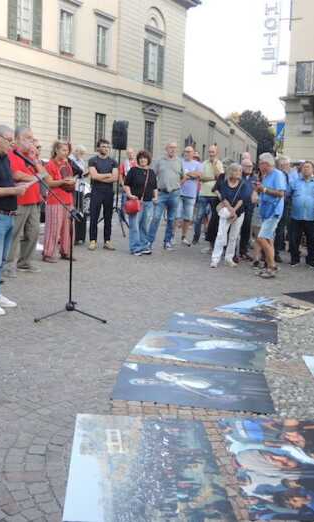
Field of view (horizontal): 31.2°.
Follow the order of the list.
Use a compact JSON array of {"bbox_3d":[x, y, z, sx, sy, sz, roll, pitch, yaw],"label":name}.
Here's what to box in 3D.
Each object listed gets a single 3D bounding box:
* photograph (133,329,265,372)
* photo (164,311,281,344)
[{"bbox_3d":[0.353,0.698,4.526,1.000,0.010,0.700,5,9,9],"label":"photograph"},{"bbox_3d":[0.625,0.601,5.227,1.000,0.010,0.700,5,9,10],"label":"photo"}]

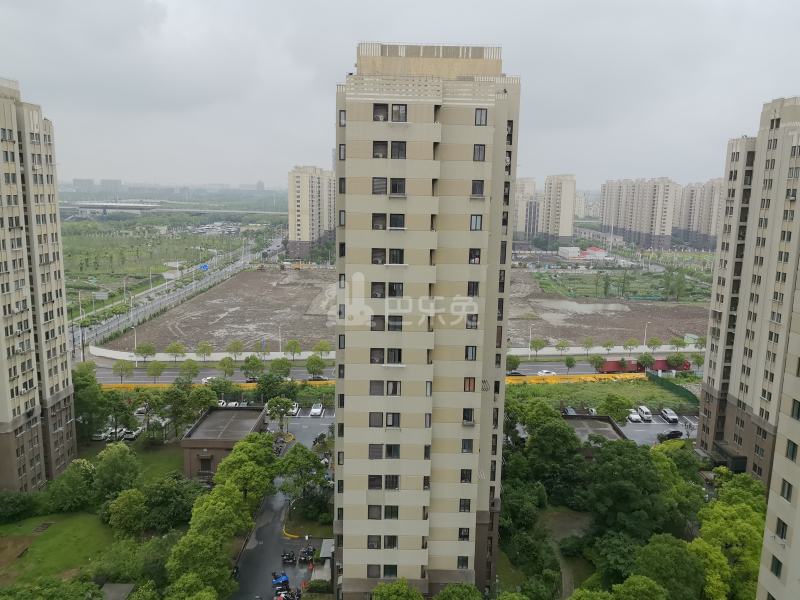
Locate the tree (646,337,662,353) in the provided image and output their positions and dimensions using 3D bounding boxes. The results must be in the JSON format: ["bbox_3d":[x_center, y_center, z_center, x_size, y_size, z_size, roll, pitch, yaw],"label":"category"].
[{"bbox_3d":[72.950,13.080,178.450,4.230,5.160,4.230,1,10,0],"label":"tree"}]

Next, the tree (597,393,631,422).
[{"bbox_3d":[41.420,21.580,119.680,6.520,7.260,6.520,1,10,0],"label":"tree"}]

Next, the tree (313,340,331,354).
[{"bbox_3d":[-20.378,13.324,164.057,4.600,5.490,4.600,1,10,0],"label":"tree"}]

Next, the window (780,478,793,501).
[{"bbox_3d":[26.492,13.068,42.694,0.150,1.300,1.100,1,10,-2],"label":"window"}]

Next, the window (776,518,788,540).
[{"bbox_3d":[26.435,15.877,43.171,0.150,1.300,1.100,1,10,-2],"label":"window"}]

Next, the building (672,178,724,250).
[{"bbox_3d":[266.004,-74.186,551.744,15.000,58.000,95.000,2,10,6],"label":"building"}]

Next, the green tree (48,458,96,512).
[{"bbox_3d":[-46.232,25.785,87.894,6.761,7.095,6.761,1,10,0],"label":"green tree"}]

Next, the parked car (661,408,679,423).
[{"bbox_3d":[54.950,23.430,127.040,1.820,1.600,4.550,1,10,0],"label":"parked car"}]

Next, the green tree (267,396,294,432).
[{"bbox_3d":[-22.089,21.493,116.379,4.849,6.970,4.849,1,10,0],"label":"green tree"}]

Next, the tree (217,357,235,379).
[{"bbox_3d":[-40.070,16.310,143.370,3.560,6.600,3.560,1,10,0],"label":"tree"}]

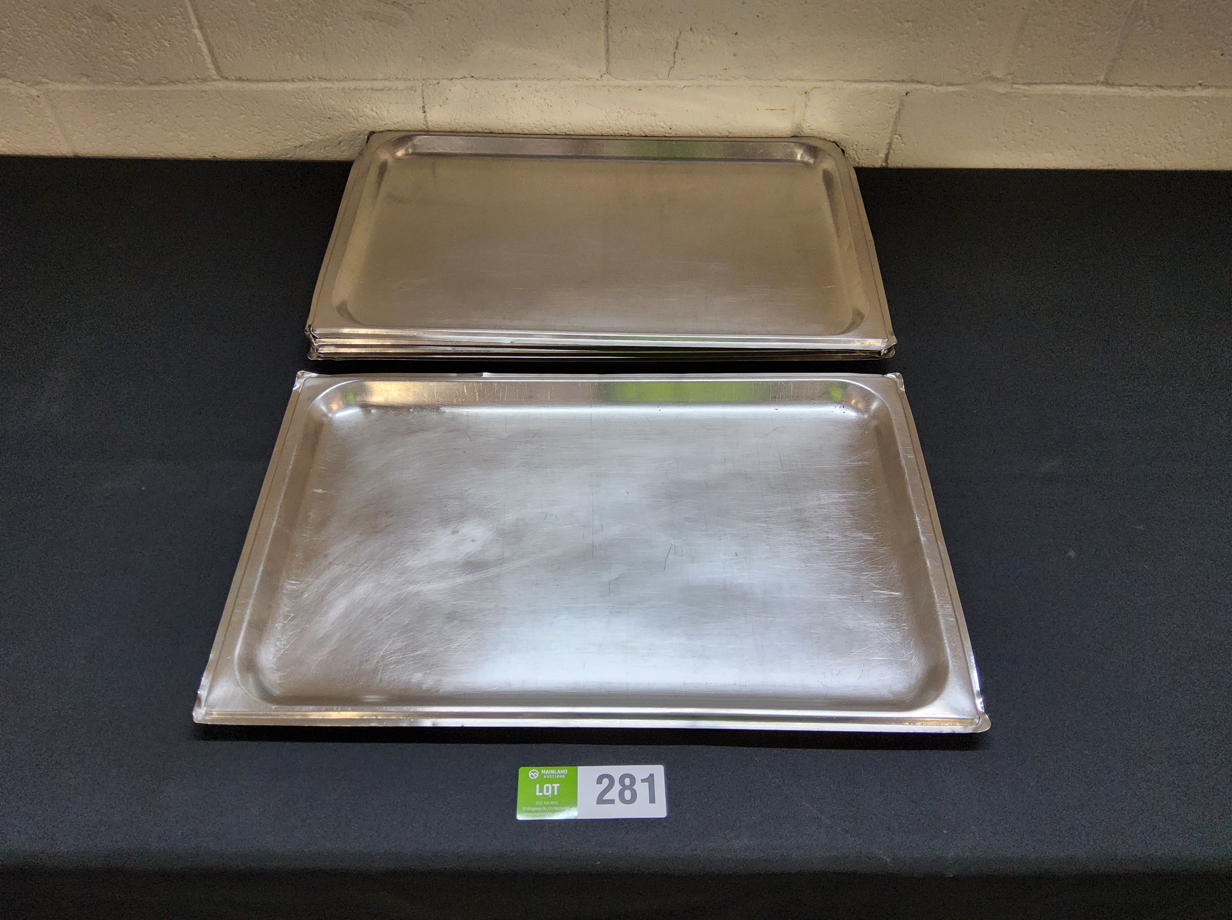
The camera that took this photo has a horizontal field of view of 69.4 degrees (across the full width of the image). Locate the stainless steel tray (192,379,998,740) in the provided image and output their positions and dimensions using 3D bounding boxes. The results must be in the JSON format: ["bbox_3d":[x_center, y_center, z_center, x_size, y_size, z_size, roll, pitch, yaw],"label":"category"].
[{"bbox_3d":[-0.016,0.055,0.690,0.529,0.022,0.325,0,51,0],"label":"stainless steel tray"}]

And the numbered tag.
[{"bbox_3d":[-0.016,0.214,0.575,0.095,0.002,0.033,-1,51,-1],"label":"numbered tag"}]

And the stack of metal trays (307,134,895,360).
[{"bbox_3d":[-0.014,-0.225,0.907,0.535,0.038,0.328,1,52,1],"label":"stack of metal trays"}]

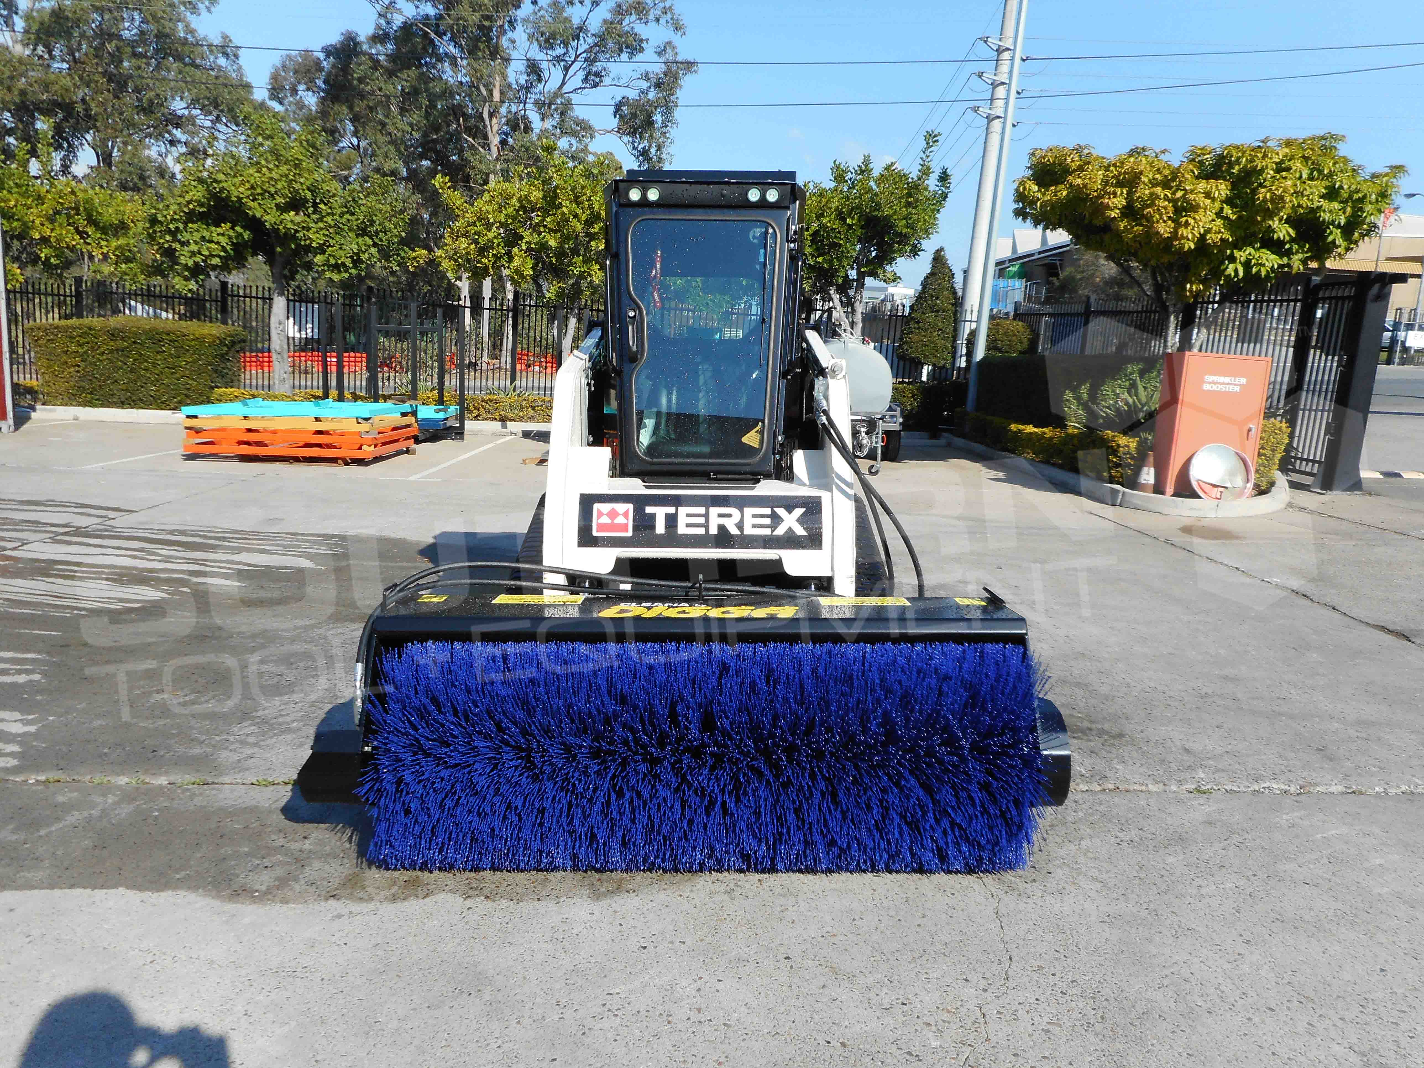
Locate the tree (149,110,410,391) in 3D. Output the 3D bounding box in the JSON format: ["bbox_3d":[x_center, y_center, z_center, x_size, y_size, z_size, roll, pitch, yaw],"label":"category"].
[{"bbox_3d":[-6.682,-4.223,15.900,4.050,4.750,3.800,4,10,0],"label":"tree"}]

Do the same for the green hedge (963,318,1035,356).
[{"bbox_3d":[4.558,-2.971,16.300,1.100,1.000,1.100,4,10,0],"label":"green hedge"}]

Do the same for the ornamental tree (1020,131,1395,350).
[{"bbox_3d":[5.100,-2.250,10.600,3.900,3.450,3.700,2,12,0],"label":"ornamental tree"}]

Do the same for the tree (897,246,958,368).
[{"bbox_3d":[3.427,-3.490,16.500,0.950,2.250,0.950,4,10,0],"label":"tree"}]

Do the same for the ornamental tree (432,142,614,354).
[{"bbox_3d":[-2.637,-4.039,16.200,3.500,4.550,3.300,4,10,0],"label":"ornamental tree"}]

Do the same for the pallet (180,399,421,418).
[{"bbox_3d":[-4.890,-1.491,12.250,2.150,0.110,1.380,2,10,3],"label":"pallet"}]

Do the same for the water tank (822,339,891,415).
[{"bbox_3d":[1.581,-2.105,13.850,1.450,1.020,1.600,3,10,-7],"label":"water tank"}]

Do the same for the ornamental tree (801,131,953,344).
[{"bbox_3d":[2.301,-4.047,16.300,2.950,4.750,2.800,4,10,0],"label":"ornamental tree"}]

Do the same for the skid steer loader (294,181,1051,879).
[{"bbox_3d":[-0.080,-0.320,4.130,2.220,2.120,3.350,1,12,0],"label":"skid steer loader"}]

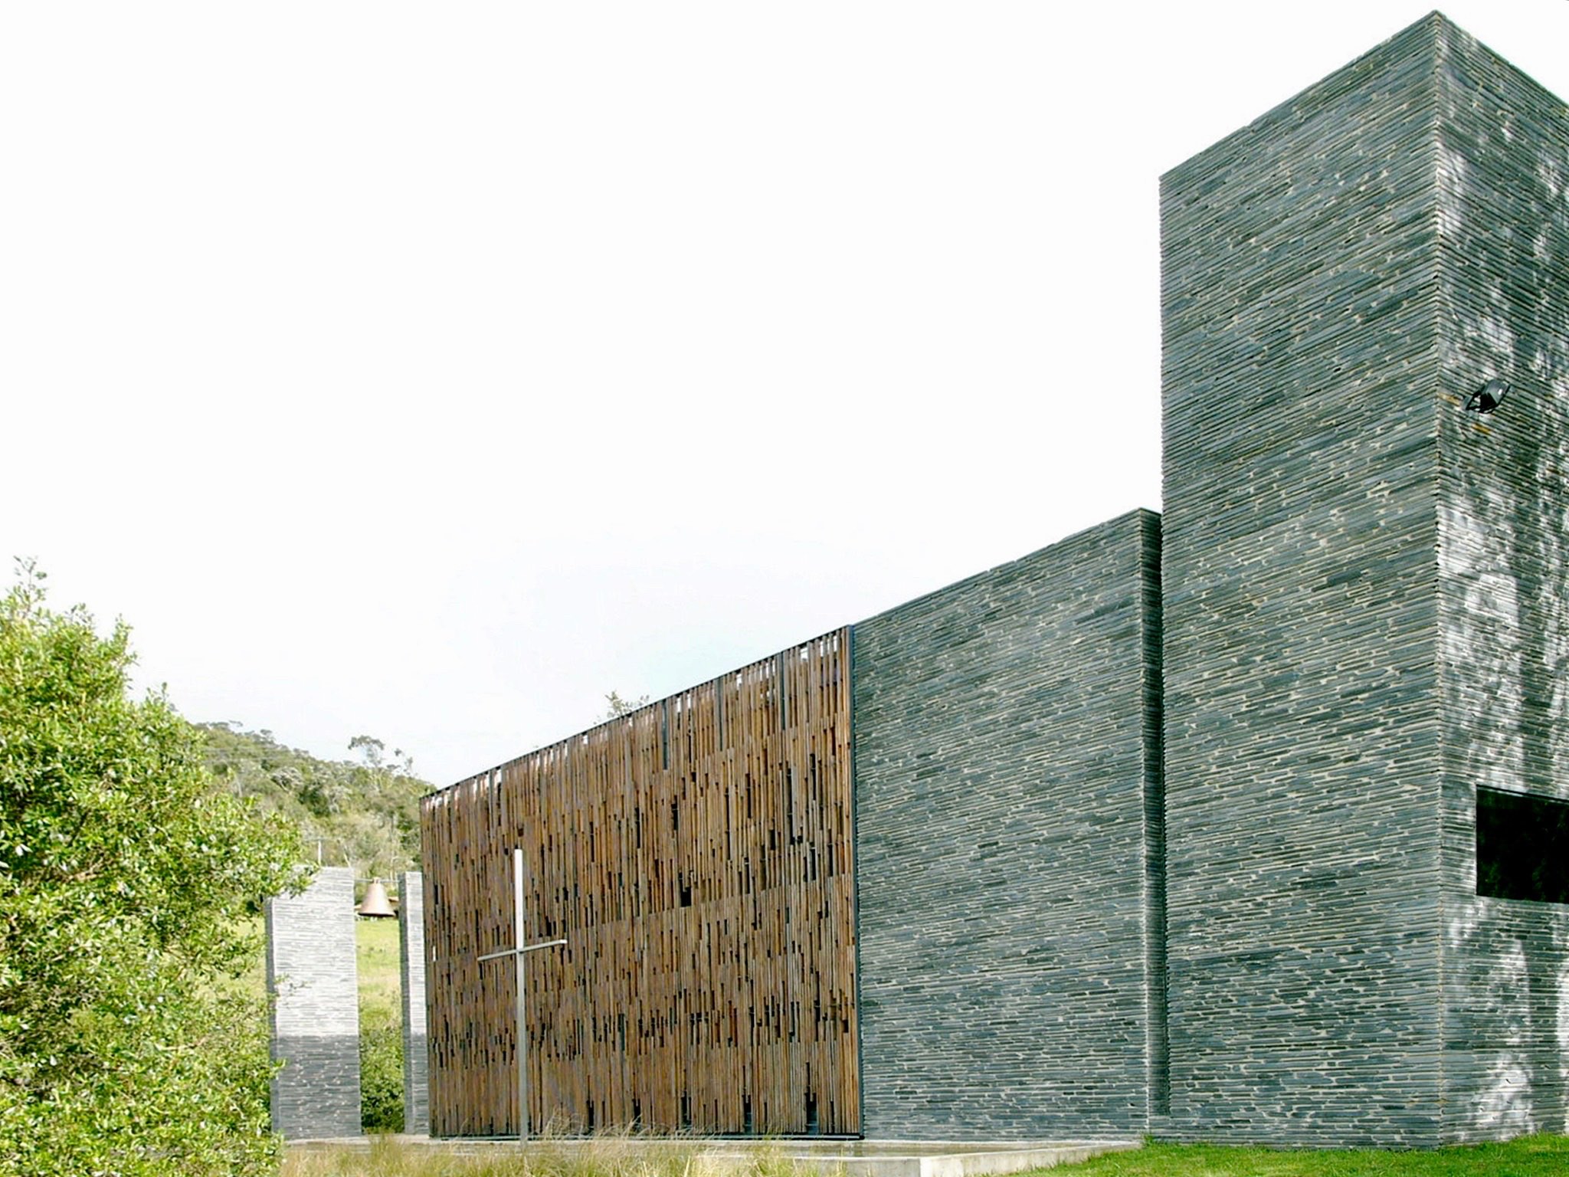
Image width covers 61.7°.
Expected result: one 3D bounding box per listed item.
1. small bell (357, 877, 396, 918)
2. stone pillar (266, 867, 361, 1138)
[{"bbox_3d":[-5.919,4.493,19.118,0.535,0.562,0.535,4,-9,-35],"label":"small bell"},{"bbox_3d":[-6.653,5.782,18.605,1.089,3.550,0.420,4,-9,-35],"label":"stone pillar"}]

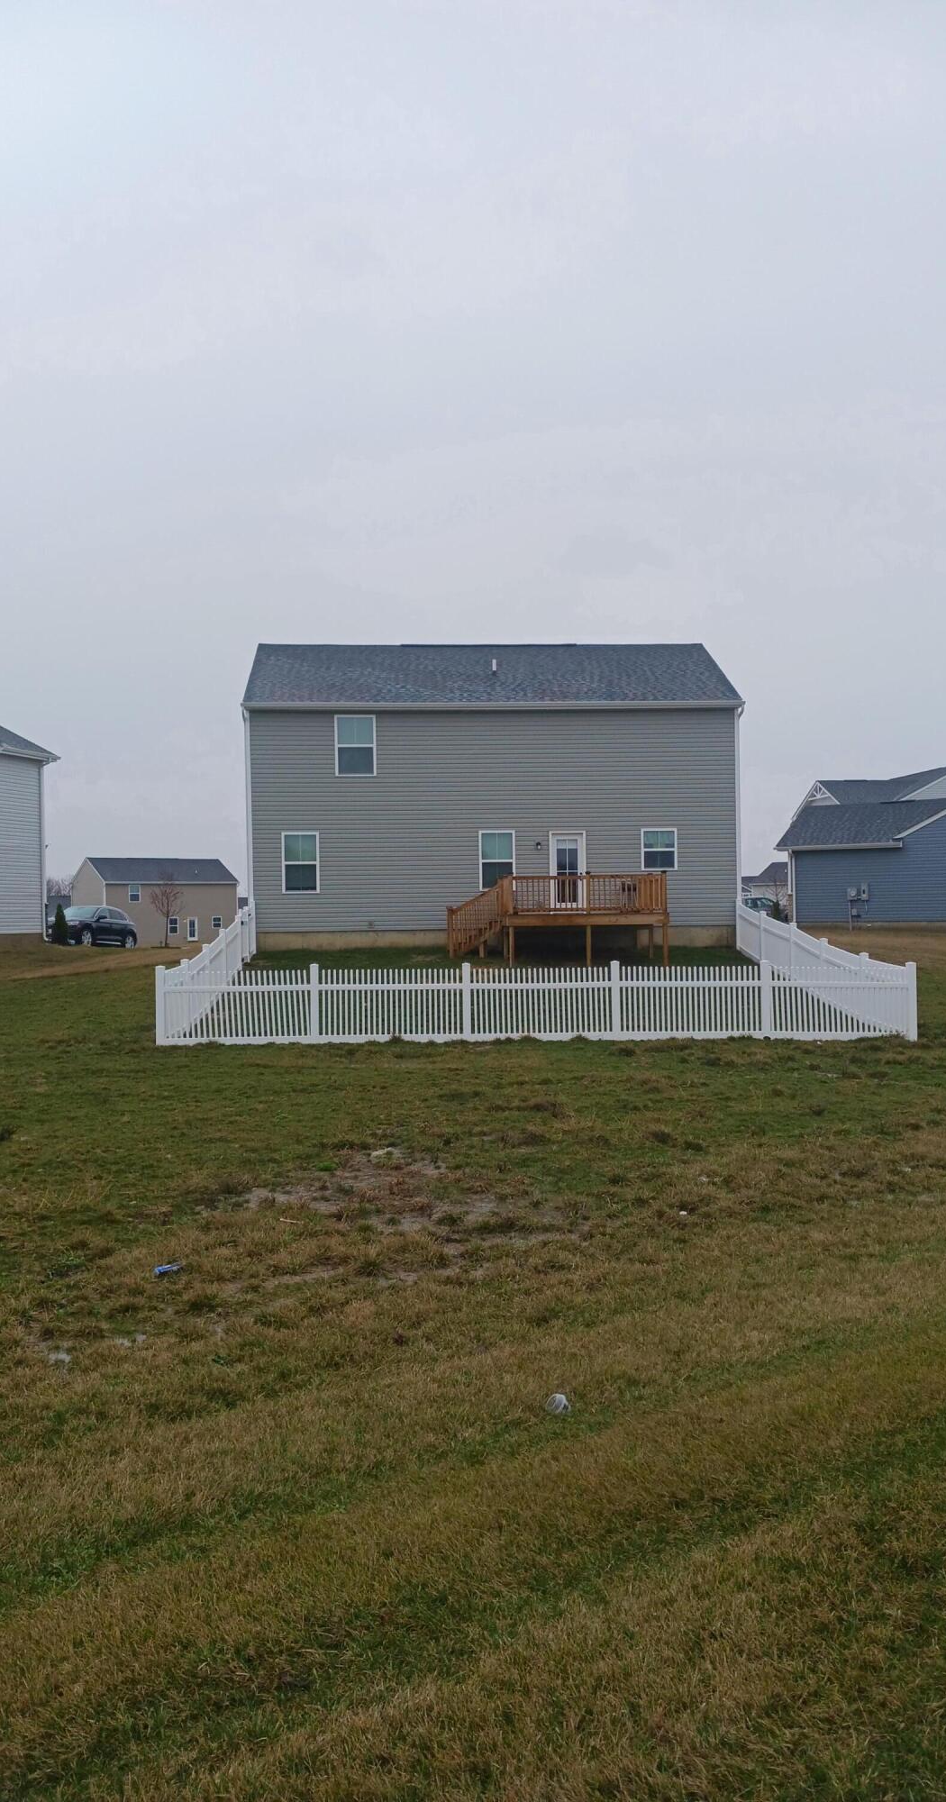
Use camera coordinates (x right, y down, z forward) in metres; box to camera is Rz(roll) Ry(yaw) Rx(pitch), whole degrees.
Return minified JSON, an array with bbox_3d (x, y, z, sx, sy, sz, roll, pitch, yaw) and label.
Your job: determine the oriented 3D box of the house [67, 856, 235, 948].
[{"bbox_3d":[-30.288,0.037,133.758,13.160,8.120,9.700,-1,0,-34],"label":"house"}]

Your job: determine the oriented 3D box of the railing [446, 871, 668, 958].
[{"bbox_3d":[1.949,0.453,34.966,5.180,2.220,3.750,-1,0,-3],"label":"railing"}]

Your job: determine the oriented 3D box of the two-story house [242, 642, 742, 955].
[{"bbox_3d":[0.331,-3.142,41.404,13.160,8.780,9.700,-1,0,-3],"label":"two-story house"}]

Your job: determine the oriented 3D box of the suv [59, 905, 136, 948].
[{"bbox_3d":[-15.908,1.061,58.500,1.900,1.700,4.750,0,0,21],"label":"suv"}]

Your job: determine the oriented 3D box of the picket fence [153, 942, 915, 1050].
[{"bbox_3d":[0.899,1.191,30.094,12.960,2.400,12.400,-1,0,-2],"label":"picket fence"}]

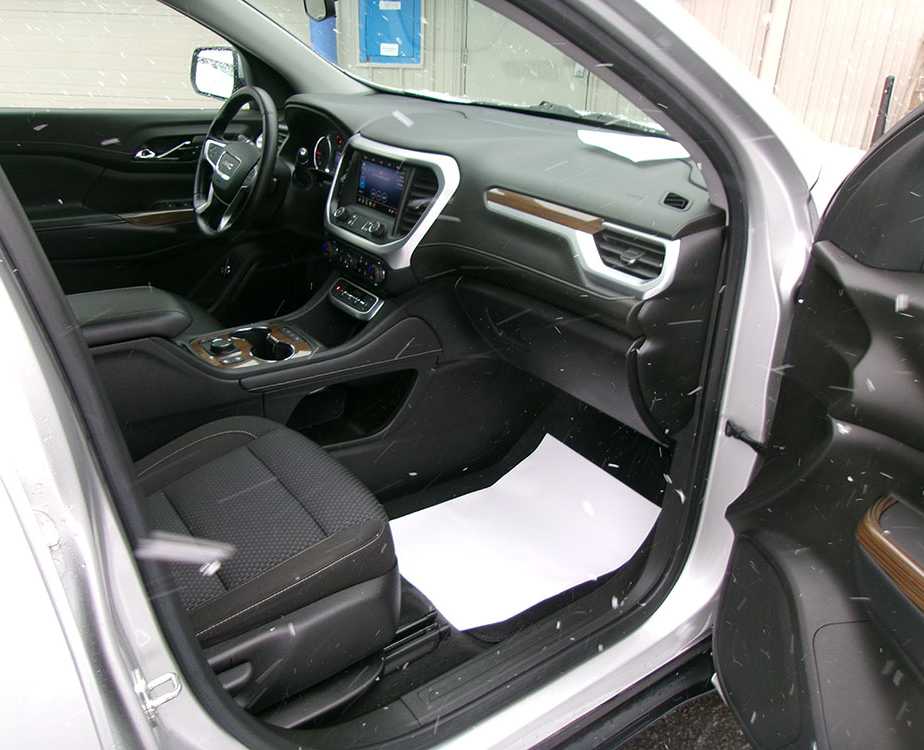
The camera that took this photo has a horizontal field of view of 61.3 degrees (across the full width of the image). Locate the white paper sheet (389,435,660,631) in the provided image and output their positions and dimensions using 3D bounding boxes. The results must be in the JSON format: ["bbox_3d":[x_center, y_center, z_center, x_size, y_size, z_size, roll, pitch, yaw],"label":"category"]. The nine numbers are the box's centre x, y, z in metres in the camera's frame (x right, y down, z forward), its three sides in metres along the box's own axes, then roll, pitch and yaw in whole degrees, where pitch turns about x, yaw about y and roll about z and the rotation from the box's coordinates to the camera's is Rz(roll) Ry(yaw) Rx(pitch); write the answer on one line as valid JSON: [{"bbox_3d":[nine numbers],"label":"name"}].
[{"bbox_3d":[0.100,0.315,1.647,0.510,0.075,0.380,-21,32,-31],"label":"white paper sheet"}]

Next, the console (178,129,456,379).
[{"bbox_3d":[-0.314,-0.270,1.660,0.560,0.450,0.340,-15,29,-34],"label":"console"}]

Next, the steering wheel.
[{"bbox_3d":[-0.531,-0.507,1.892,0.110,0.370,0.370,13,12,-42],"label":"steering wheel"}]

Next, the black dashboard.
[{"bbox_3d":[-0.007,-0.363,1.890,0.530,0.560,1.440,-15,29,-34],"label":"black dashboard"}]

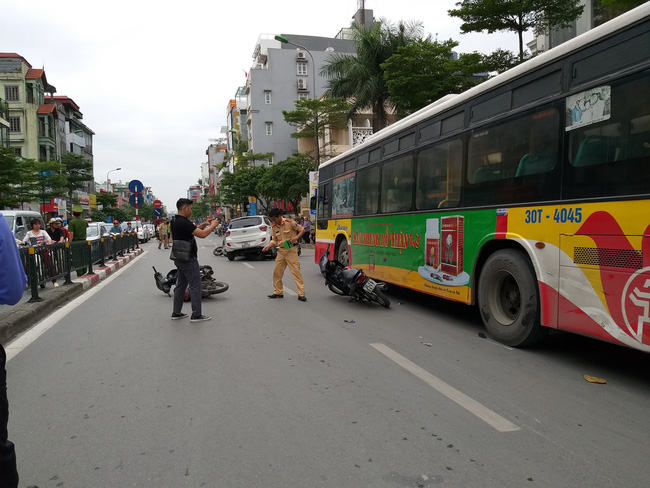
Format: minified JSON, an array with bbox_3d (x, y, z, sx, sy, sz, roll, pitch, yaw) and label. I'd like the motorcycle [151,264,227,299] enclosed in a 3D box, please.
[{"bbox_3d":[-2.480,0.735,9.020,1.050,0.680,1.850,4,-2,-28],"label":"motorcycle"}]

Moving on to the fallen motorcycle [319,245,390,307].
[{"bbox_3d":[0.360,0.580,7.620,1.050,0.680,1.880,43,-15,-18],"label":"fallen motorcycle"}]

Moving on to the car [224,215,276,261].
[{"bbox_3d":[-2.650,-0.300,19.200,1.680,1.500,3.770,-8,2,6],"label":"car"}]

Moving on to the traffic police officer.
[{"bbox_3d":[-0.700,0.155,8.500,0.740,1.610,0.500,0,3,30],"label":"traffic police officer"}]

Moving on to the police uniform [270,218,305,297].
[{"bbox_3d":[-0.655,0.230,8.500,0.600,1.370,0.420,0,3,30],"label":"police uniform"}]

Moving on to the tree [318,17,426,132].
[{"bbox_3d":[2.150,-4.900,22.300,4.700,10.600,4.700,-1,2,0],"label":"tree"}]

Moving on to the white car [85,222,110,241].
[{"bbox_3d":[-11.950,-0.250,25.000,1.760,1.620,4.300,-2,2,-16],"label":"white car"}]

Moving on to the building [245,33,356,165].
[{"bbox_3d":[-2.600,-12.400,60.800,14.000,23.000,6.500,-2,2,-16],"label":"building"}]

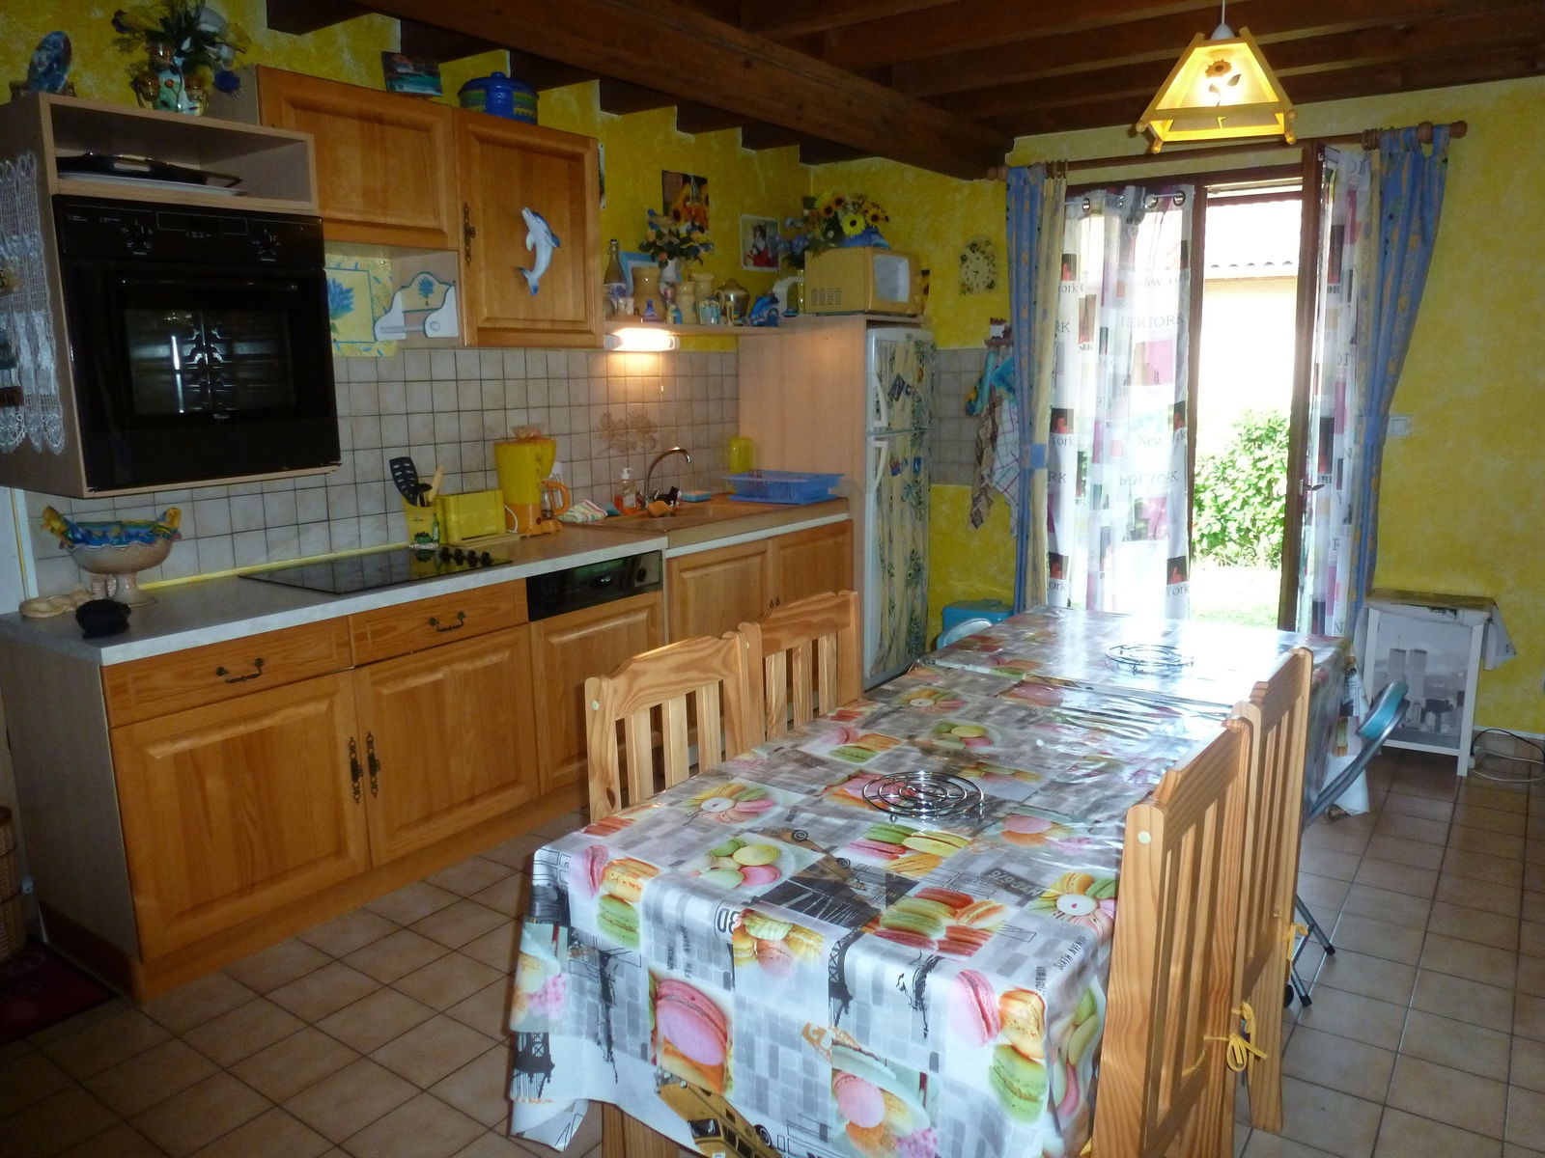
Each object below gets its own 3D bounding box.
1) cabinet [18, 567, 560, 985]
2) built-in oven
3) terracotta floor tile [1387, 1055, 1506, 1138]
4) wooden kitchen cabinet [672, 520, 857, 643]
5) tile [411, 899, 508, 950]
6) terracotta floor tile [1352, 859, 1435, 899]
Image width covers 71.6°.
[{"bbox_3d":[-1.306,0.460,2.986,0.620,0.800,1.213,6,12,36],"label":"cabinet"},{"bbox_3d":[-1.460,-0.544,2.563,0.550,0.605,0.595,6,12,36],"label":"built-in oven"},{"bbox_3d":[1.256,0.960,1.993,0.192,0.010,0.192,6,12,36],"label":"terracotta floor tile"},{"bbox_3d":[-0.236,0.134,4.419,0.580,0.654,1.220,7,13,35],"label":"wooden kitchen cabinet"},{"bbox_3d":[-0.824,0.914,2.832,0.195,0.010,0.195,7,13,35],"label":"tile"},{"bbox_3d":[1.671,0.802,2.879,0.192,0.010,0.192,6,12,36],"label":"terracotta floor tile"}]

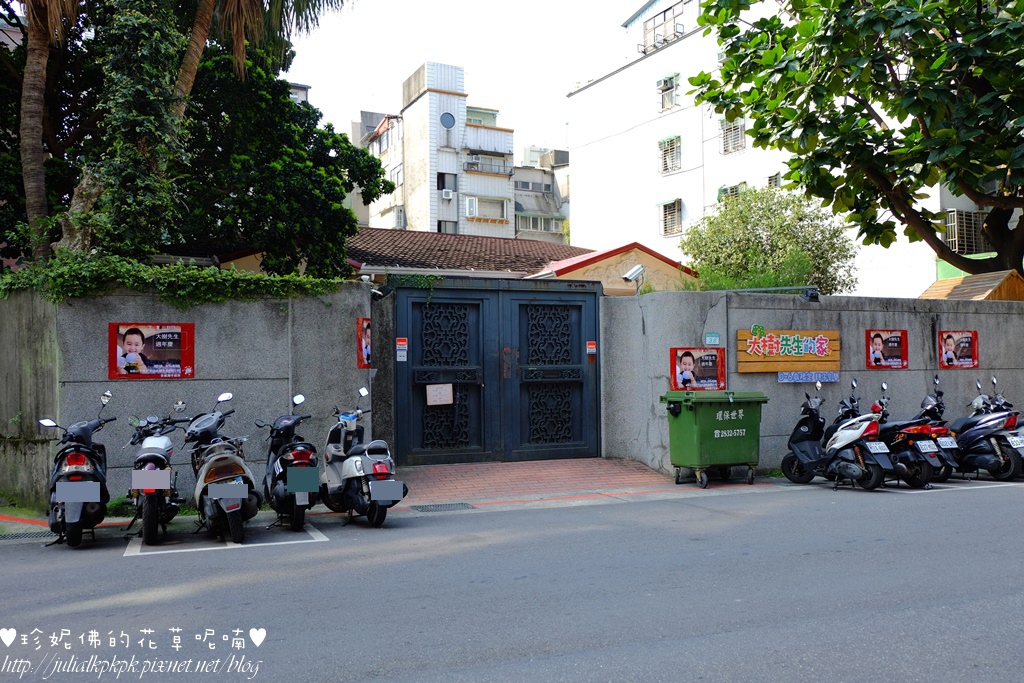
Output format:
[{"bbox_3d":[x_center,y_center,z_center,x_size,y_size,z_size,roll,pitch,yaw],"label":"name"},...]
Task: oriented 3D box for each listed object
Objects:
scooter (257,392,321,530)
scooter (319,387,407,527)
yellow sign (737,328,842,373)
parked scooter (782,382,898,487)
[{"bbox_3d":[-2.236,1.183,7.710,0.680,1.200,1.780,0,-1,-24],"label":"scooter"},{"bbox_3d":[-1.632,1.177,7.983,0.680,1.320,1.780,1,-2,-30],"label":"scooter"},{"bbox_3d":[4.010,0.119,11.063,1.820,0.660,0.070,0,-1,-20],"label":"yellow sign"},{"bbox_3d":[4.119,1.196,9.797,0.680,1.350,1.800,0,-2,-20],"label":"parked scooter"}]

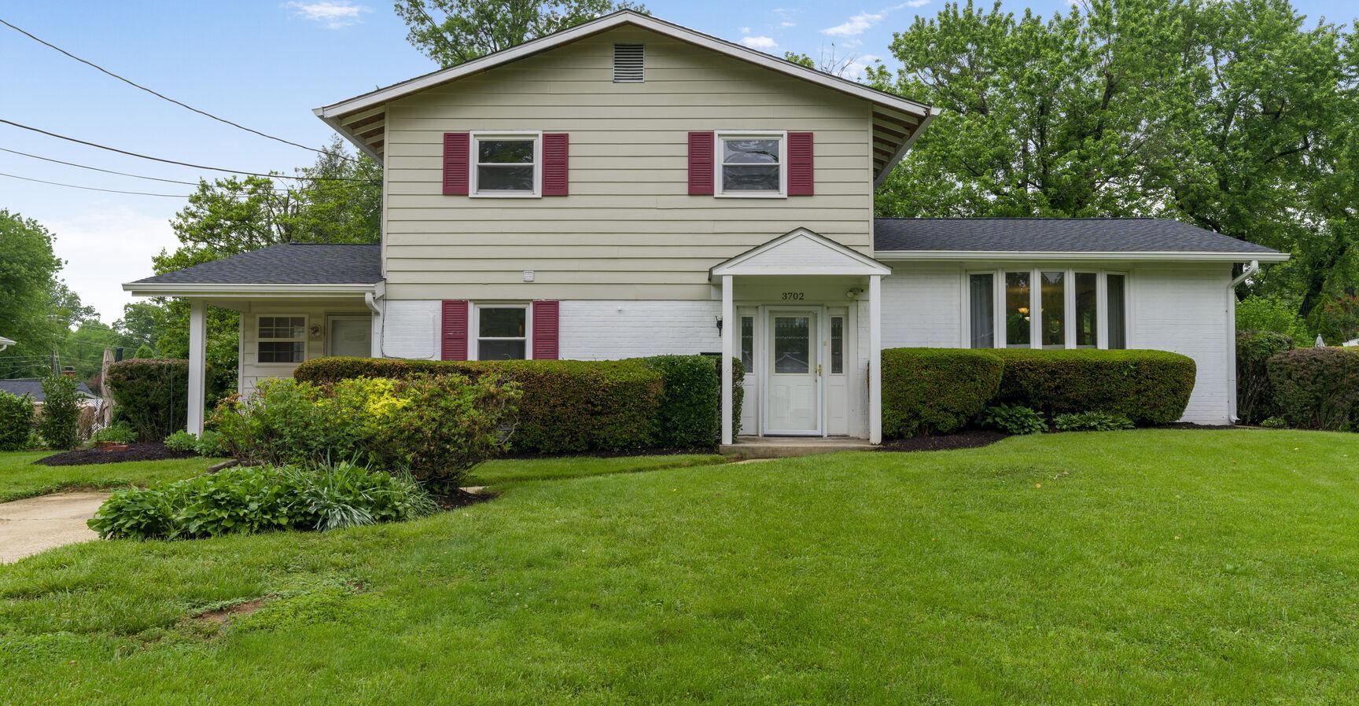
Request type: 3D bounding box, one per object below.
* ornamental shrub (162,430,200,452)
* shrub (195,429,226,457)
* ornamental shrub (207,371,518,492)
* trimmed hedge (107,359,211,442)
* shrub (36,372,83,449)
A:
[{"bbox_3d":[-7.647,1.346,15.651,0.579,0.341,0.500,0,-3,0],"label":"ornamental shrub"},{"bbox_3d":[-7.052,1.360,15.350,0.538,0.415,0.500,0,-3,0],"label":"shrub"},{"bbox_3d":[-3.671,0.913,11.868,3.499,1.357,1.700,0,-3,0],"label":"ornamental shrub"},{"bbox_3d":[-9.631,0.888,18.980,2.118,1.581,1.200,0,-3,0],"label":"trimmed hedge"},{"bbox_3d":[-11.056,1.040,18.170,0.857,1.361,0.800,0,-3,0],"label":"shrub"}]

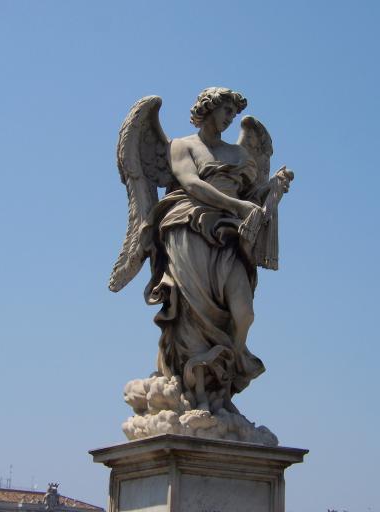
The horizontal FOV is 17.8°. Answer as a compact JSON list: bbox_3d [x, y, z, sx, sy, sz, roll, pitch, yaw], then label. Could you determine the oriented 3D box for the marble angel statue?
[{"bbox_3d":[0.088,0.038,8.824,1.180,2.760,0.900,12,-20,-32],"label":"marble angel statue"}]

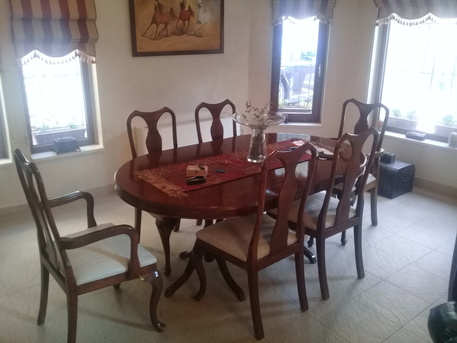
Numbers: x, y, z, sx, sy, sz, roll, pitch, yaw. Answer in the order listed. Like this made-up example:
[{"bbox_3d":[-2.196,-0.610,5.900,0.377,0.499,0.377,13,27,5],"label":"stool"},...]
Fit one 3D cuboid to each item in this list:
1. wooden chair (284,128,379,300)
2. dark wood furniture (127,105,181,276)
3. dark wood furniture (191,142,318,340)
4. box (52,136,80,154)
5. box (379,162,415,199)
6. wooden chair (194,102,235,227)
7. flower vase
[{"bbox_3d":[0.597,0.203,2.652,0.510,1.037,0.550,-14,23,-36],"label":"wooden chair"},{"bbox_3d":[-0.391,0.105,2.912,0.510,1.037,0.550,-16,25,-40],"label":"dark wood furniture"},{"bbox_3d":[0.153,0.311,2.321,0.510,1.037,0.550,-14,24,-37],"label":"dark wood furniture"},{"bbox_3d":[-1.485,-0.239,3.715,0.170,0.124,0.120,-13,23,-34],"label":"box"},{"bbox_3d":[1.652,0.048,4.266,0.360,0.310,0.380,-13,23,-35],"label":"box"},{"bbox_3d":[0.054,-0.005,3.248,0.510,1.037,0.550,-15,24,-39],"label":"wooden chair"},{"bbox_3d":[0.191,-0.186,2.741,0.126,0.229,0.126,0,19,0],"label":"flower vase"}]

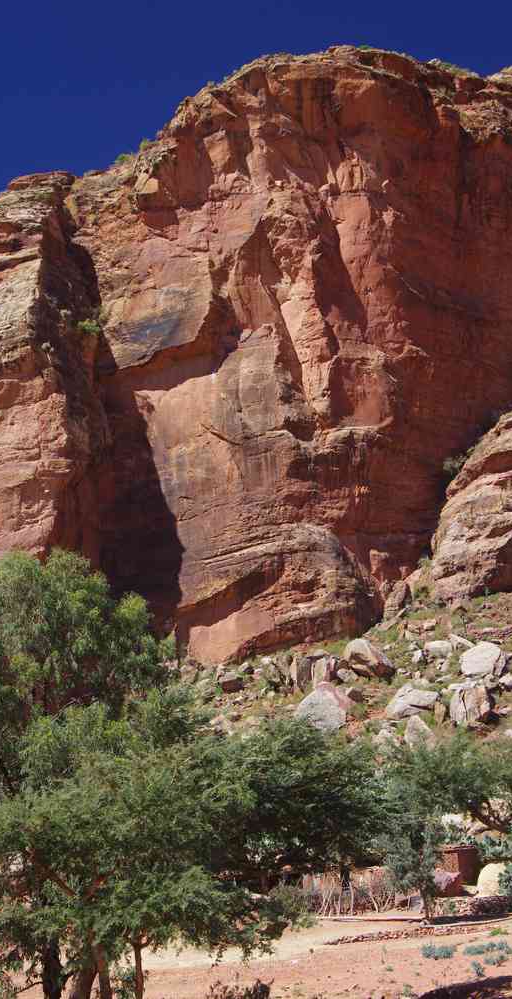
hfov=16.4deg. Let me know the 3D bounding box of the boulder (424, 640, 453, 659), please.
[{"bbox_3d":[15.154,12.414,147.462,2.409,1.365,1.862,-1,-11,6],"label":"boulder"}]

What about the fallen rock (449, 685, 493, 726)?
[{"bbox_3d":[16.457,15.655,135.619,3.244,2.802,2.509,-1,-11,7],"label":"fallen rock"}]

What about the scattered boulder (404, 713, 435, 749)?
[{"bbox_3d":[11.550,16.250,125.450,2.280,2.350,1.930,0,-10,0],"label":"scattered boulder"}]

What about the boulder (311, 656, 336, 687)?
[{"bbox_3d":[5.375,13.697,141.426,1.848,2.310,1.715,0,-11,2],"label":"boulder"}]

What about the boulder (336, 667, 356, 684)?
[{"bbox_3d":[6.940,13.640,137.650,1.550,1.360,1.320,0,-10,0],"label":"boulder"}]

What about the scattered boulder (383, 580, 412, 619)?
[{"bbox_3d":[12.310,8.700,154.520,2.420,3.190,2.180,0,-10,0],"label":"scattered boulder"}]

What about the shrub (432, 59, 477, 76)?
[{"bbox_3d":[20.016,-43.402,178.626,4.570,1.653,2.591,-1,-11,7],"label":"shrub"}]

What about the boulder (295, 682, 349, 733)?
[{"bbox_3d":[4.750,15.070,128.700,4.080,3.707,3.470,0,-10,0],"label":"boulder"}]

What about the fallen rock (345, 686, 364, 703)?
[{"bbox_3d":[7.671,15.185,138.295,1.357,1.206,1.189,-1,-11,3],"label":"fallen rock"}]

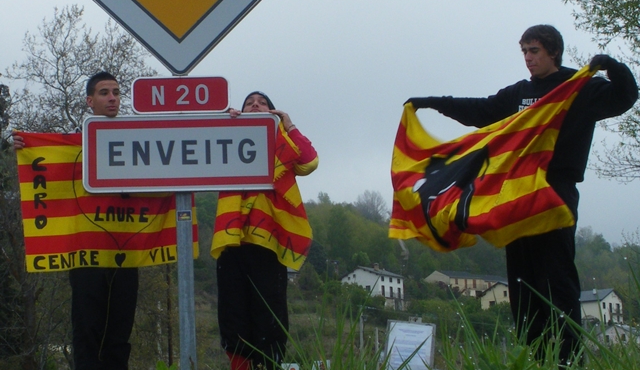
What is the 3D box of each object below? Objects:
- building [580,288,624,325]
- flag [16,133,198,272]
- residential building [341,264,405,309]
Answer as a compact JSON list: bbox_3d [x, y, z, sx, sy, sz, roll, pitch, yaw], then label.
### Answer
[{"bbox_3d":[59.778,26.999,170.323,10.000,8.400,9.000,10,-16,-44],"label":"building"},{"bbox_3d":[-1.141,0.078,4.180,0.950,0.750,0.100,-5,-10,-1],"label":"flag"},{"bbox_3d":[12.239,23.513,176.795,10.600,10.200,10.600,-10,-14,36],"label":"residential building"}]

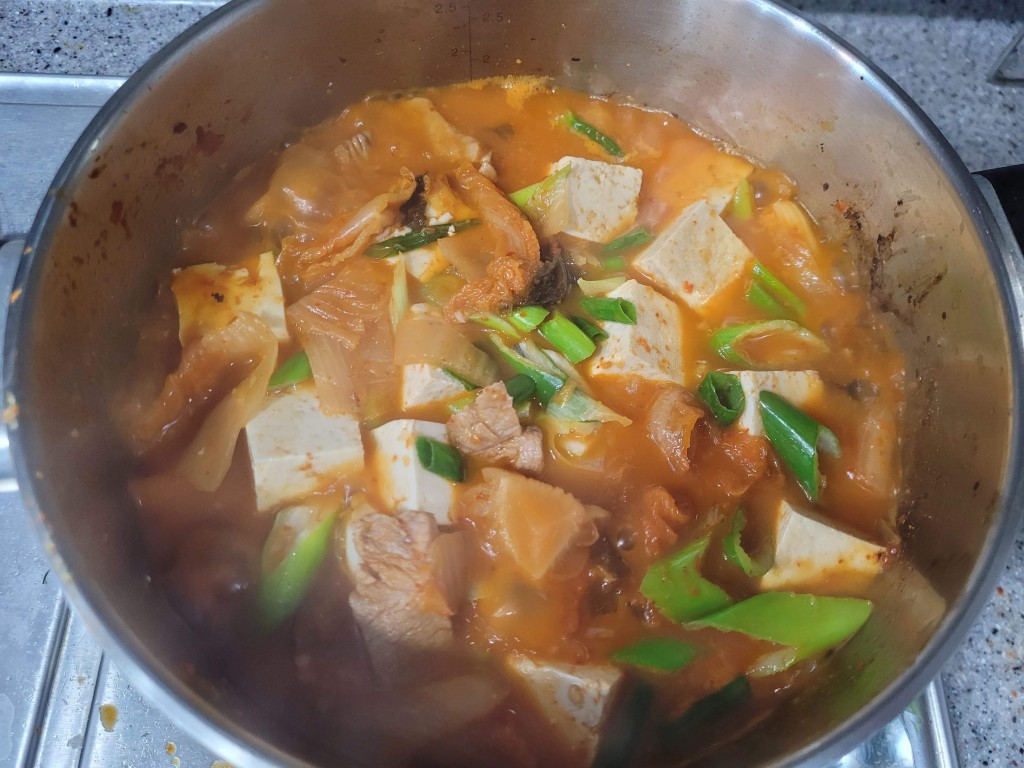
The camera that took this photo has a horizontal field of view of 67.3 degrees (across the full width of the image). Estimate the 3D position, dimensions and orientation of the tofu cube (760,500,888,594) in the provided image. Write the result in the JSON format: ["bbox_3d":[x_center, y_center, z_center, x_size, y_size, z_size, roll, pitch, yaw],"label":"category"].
[{"bbox_3d":[0.075,0.044,0.197,0.025,0.021,0.021,22,92,-6],"label":"tofu cube"}]

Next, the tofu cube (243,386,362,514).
[{"bbox_3d":[-0.053,0.019,0.197,0.026,0.021,0.021,-6,38,-21],"label":"tofu cube"}]

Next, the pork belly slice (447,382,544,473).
[{"bbox_3d":[-0.004,0.011,0.194,0.023,0.013,0.018,15,67,4],"label":"pork belly slice"}]

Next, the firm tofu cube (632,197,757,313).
[{"bbox_3d":[0.050,-0.035,0.223,0.020,0.022,0.023,45,78,-13],"label":"firm tofu cube"}]

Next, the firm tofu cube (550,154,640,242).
[{"bbox_3d":[0.024,-0.054,0.231,0.021,0.021,0.020,4,98,-14],"label":"firm tofu cube"}]

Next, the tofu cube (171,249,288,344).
[{"bbox_3d":[-0.077,-0.018,0.211,0.025,0.021,0.021,-8,73,-20],"label":"tofu cube"}]

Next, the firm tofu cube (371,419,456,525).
[{"bbox_3d":[-0.024,0.023,0.198,0.021,0.021,0.022,-17,73,39],"label":"firm tofu cube"}]

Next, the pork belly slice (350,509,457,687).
[{"bbox_3d":[-0.026,0.049,0.180,0.022,0.013,0.035,-7,68,-6],"label":"pork belly slice"}]

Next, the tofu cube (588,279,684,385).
[{"bbox_3d":[0.032,-0.011,0.213,0.021,0.021,0.023,24,57,-37],"label":"tofu cube"}]

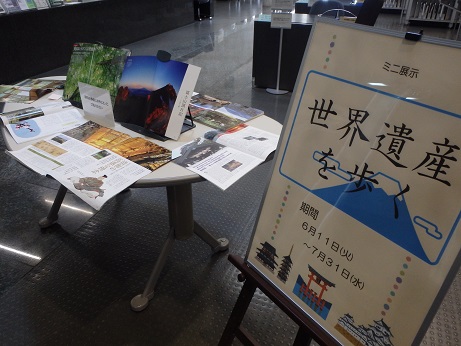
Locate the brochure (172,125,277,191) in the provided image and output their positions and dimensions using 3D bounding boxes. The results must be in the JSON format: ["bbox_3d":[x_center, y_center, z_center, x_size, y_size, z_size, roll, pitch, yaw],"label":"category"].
[{"bbox_3d":[0.021,-0.079,1.297,0.300,0.040,0.410,26,39,37],"label":"brochure"}]

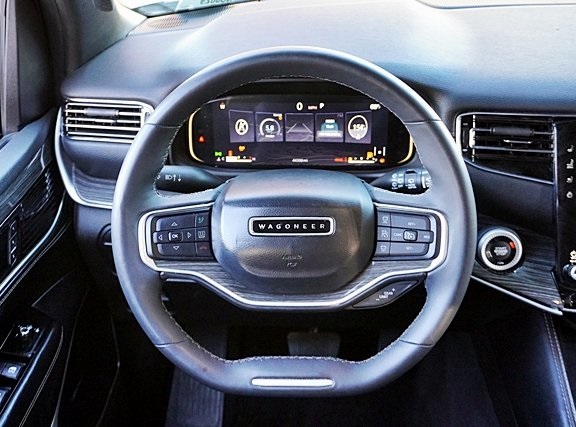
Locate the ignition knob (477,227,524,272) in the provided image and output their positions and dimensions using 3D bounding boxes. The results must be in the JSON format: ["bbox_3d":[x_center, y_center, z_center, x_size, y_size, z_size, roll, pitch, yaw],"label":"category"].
[{"bbox_3d":[0.276,0.047,0.905,0.057,0.057,0.024,3,-2,6],"label":"ignition knob"}]

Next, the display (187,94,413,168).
[{"bbox_3d":[0.016,-0.115,0.975,0.316,0.103,0.028,1,6,2],"label":"display"}]

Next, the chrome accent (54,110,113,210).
[{"bbox_3d":[-0.276,-0.071,0.935,0.074,0.130,0.035,3,8,8],"label":"chrome accent"}]

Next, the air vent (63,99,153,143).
[{"bbox_3d":[-0.243,-0.126,0.940,0.122,0.056,0.035,2,10,6],"label":"air vent"}]

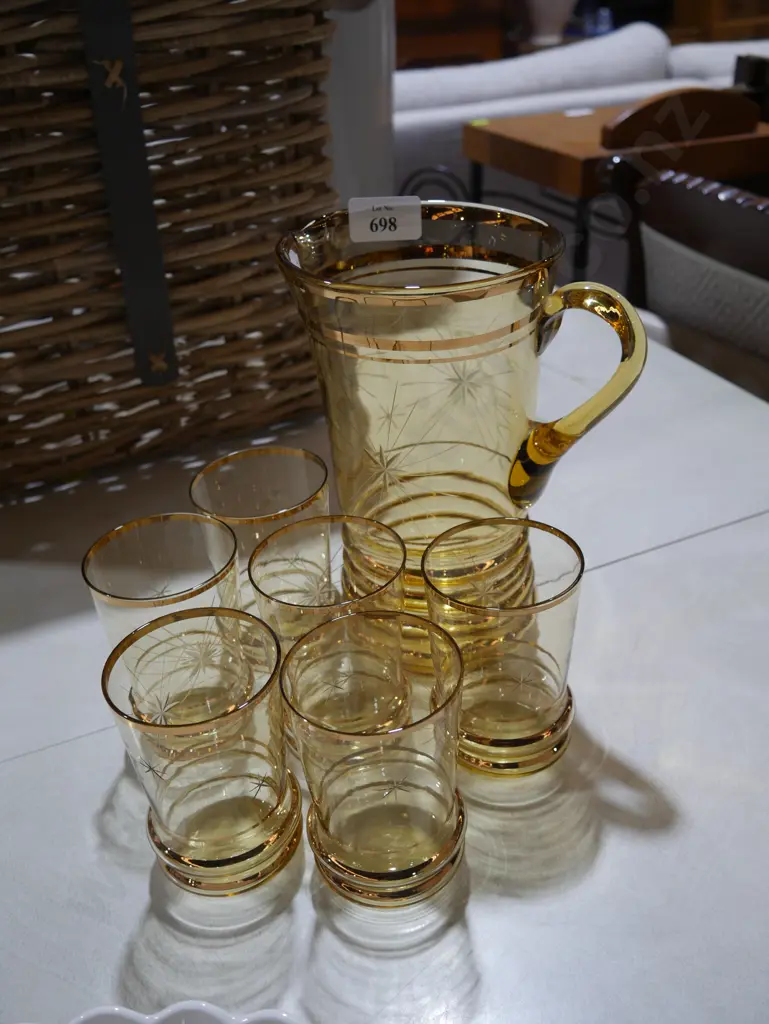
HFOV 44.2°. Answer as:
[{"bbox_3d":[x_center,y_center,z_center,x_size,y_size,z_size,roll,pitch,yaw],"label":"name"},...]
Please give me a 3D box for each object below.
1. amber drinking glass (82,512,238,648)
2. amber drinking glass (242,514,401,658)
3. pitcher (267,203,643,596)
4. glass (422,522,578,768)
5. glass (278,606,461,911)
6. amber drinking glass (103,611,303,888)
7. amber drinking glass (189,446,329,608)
[{"bbox_3d":[-0.098,0.061,0.456,0.069,0.100,0.069,-5,32,0],"label":"amber drinking glass"},{"bbox_3d":[-0.021,0.062,0.444,0.069,0.100,0.069,-5,32,0],"label":"amber drinking glass"},{"bbox_3d":[0.039,-0.029,0.476,0.175,0.212,0.129,12,36,25],"label":"pitcher"},{"bbox_3d":[0.054,0.063,0.433,0.069,0.100,0.069,-5,32,0],"label":"glass"},{"bbox_3d":[-0.001,0.101,0.380,0.069,0.100,0.069,-5,32,0],"label":"glass"},{"bbox_3d":[-0.070,0.100,0.390,0.069,0.100,0.069,-5,32,0],"label":"amber drinking glass"},{"bbox_3d":[-0.060,0.027,0.505,0.069,0.100,0.069,-5,32,0],"label":"amber drinking glass"}]

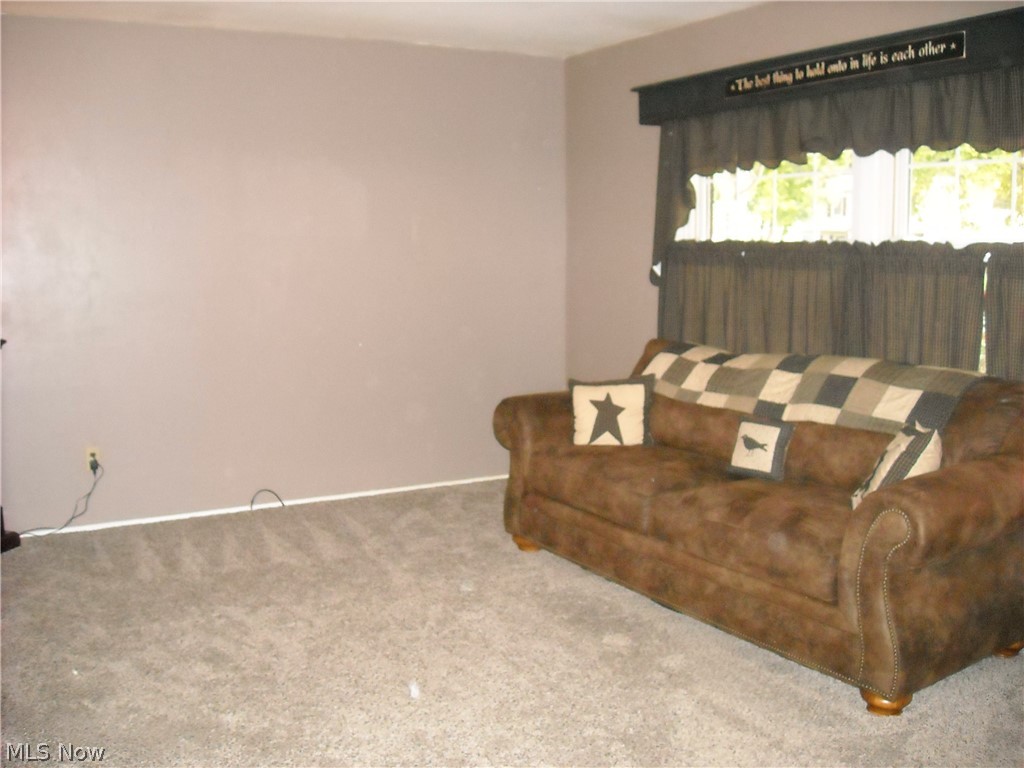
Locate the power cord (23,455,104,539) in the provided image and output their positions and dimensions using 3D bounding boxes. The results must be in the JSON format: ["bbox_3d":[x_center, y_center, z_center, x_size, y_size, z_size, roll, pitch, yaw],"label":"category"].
[{"bbox_3d":[-2.177,0.545,5.011,0.400,0.390,0.080,-4,10,-26],"label":"power cord"}]

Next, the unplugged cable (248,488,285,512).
[{"bbox_3d":[-1.294,0.614,5.495,0.180,0.108,0.040,-4,10,-26],"label":"unplugged cable"}]

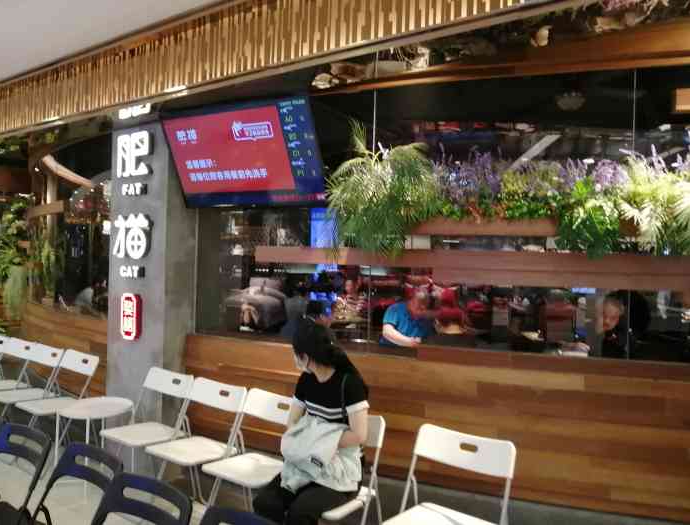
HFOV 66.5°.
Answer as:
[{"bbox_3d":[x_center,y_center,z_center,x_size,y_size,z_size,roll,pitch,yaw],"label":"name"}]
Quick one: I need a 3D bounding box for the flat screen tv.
[{"bbox_3d":[-0.701,-0.705,3.555,1.185,0.685,0.070,2,24,24],"label":"flat screen tv"}]

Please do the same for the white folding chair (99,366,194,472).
[{"bbox_3d":[-1.226,1.094,3.240,0.445,0.785,0.450,2,0,33],"label":"white folding chair"}]

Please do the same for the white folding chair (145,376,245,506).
[{"bbox_3d":[-0.849,1.105,2.993,0.445,0.785,0.450,2,0,33],"label":"white folding chair"}]

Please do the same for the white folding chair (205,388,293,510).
[{"bbox_3d":[-0.472,1.116,2.746,0.445,0.785,0.450,2,0,33],"label":"white folding chair"}]

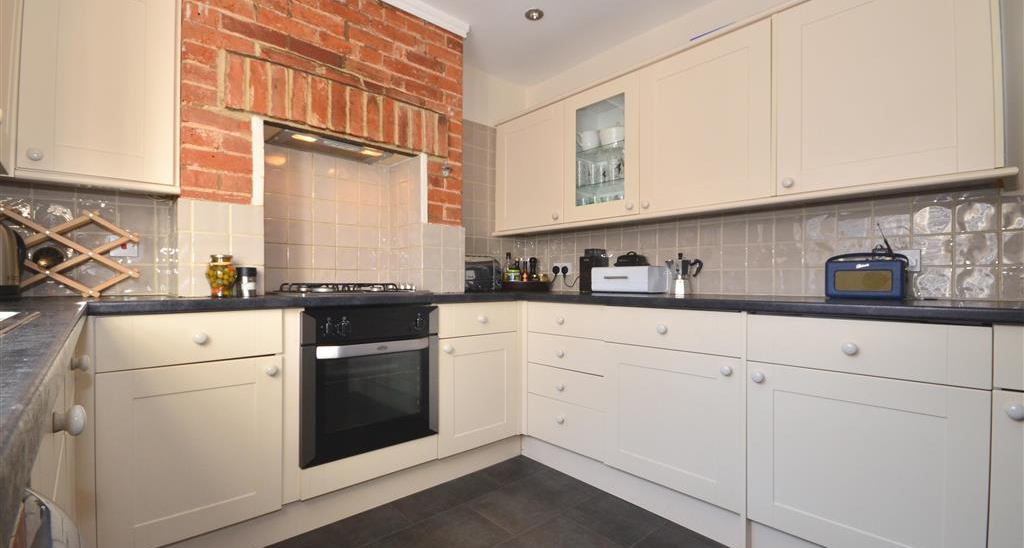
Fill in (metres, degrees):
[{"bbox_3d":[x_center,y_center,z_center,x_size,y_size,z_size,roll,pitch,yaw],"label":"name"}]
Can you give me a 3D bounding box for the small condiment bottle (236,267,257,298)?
[{"bbox_3d":[-0.988,0.032,1.579,0.067,0.111,0.067,1,-1,-41],"label":"small condiment bottle"}]

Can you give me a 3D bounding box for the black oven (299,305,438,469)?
[{"bbox_3d":[-0.751,0.448,2.017,0.597,0.601,0.550,1,-1,-41],"label":"black oven"}]

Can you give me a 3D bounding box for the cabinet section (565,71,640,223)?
[{"bbox_3d":[0.577,-0.652,2.379,0.320,0.721,0.495,1,-1,-42],"label":"cabinet section"}]

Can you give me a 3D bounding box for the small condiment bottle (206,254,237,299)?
[{"bbox_3d":[-1.035,0.008,1.512,0.091,0.155,0.091,1,-1,-41],"label":"small condiment bottle"}]

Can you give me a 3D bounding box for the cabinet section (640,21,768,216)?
[{"bbox_3d":[0.938,-0.653,1.976,0.320,0.721,0.600,1,-1,-42],"label":"cabinet section"}]

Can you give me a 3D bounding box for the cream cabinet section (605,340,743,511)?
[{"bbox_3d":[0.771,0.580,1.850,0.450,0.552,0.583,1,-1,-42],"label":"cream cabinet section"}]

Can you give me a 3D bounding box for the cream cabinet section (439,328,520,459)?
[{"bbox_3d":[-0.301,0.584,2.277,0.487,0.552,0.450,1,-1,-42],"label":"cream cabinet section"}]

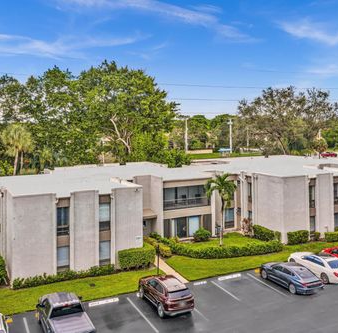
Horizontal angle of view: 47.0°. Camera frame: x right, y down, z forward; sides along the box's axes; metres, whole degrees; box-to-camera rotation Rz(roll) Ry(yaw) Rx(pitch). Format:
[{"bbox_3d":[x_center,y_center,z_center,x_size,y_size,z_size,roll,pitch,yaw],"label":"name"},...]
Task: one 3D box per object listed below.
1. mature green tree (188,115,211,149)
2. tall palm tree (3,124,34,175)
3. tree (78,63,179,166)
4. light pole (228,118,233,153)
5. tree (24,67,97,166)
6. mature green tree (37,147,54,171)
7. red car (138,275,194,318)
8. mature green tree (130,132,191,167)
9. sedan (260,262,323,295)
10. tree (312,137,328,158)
[{"bbox_3d":[9.985,-9.745,127.246,7.857,14.433,7.464,0,6,4],"label":"mature green tree"},{"bbox_3d":[-23.161,-0.866,59.423,4.892,11.045,4.647,-2,6,-21],"label":"tall palm tree"},{"bbox_3d":[-6.080,-5.217,56.947,14.651,20.162,13.918,-1,6,-6],"label":"tree"},{"bbox_3d":[19.405,-9.532,122.787,1.200,11.180,0.700,0,7,0],"label":"light pole"},{"bbox_3d":[-17.168,-5.887,61.754,11.710,19.520,12.000,0,7,0],"label":"tree"},{"bbox_3d":[-18.260,0.747,57.566,2.370,7.430,2.370,0,7,0],"label":"mature green tree"},{"bbox_3d":[-0.275,7.577,23.637,1.891,1.656,4.724,-3,7,-26],"label":"red car"},{"bbox_3d":[-1.101,0.482,50.474,8.030,9.760,8.030,0,7,0],"label":"mature green tree"},{"bbox_3d":[8.245,7.367,26.631,1.823,1.421,4.802,-3,7,-24],"label":"sedan"},{"bbox_3d":[31.182,-2.283,80.366,3.100,7.620,3.100,0,7,0],"label":"tree"}]

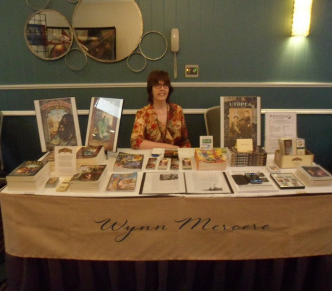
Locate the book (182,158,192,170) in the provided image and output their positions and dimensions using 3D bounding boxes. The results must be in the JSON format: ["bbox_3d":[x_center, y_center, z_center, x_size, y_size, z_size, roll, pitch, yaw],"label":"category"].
[{"bbox_3d":[0.141,0.123,1.929,0.057,0.013,0.175,0,17,3],"label":"book"}]

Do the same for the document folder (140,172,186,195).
[{"bbox_3d":[-0.011,0.210,1.643,0.242,0.015,0.291,-1,17,2],"label":"document folder"}]

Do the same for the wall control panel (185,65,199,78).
[{"bbox_3d":[0.256,-0.722,2.844,0.126,0.116,0.020,0,17,1],"label":"wall control panel"}]

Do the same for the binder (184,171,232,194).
[{"bbox_3d":[0.230,0.201,1.645,0.246,0.014,0.292,0,16,0],"label":"binder"}]

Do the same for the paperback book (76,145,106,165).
[{"bbox_3d":[-0.509,0.078,1.976,0.155,0.078,0.240,-1,17,-3],"label":"paperback book"}]

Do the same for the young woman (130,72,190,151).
[{"bbox_3d":[-0.040,0.074,2.379,0.480,1.320,0.620,0,16,0],"label":"young woman"}]

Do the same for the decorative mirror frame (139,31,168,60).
[{"bbox_3d":[-0.119,-0.965,2.827,0.280,0.285,0.025,0,16,0],"label":"decorative mirror frame"}]

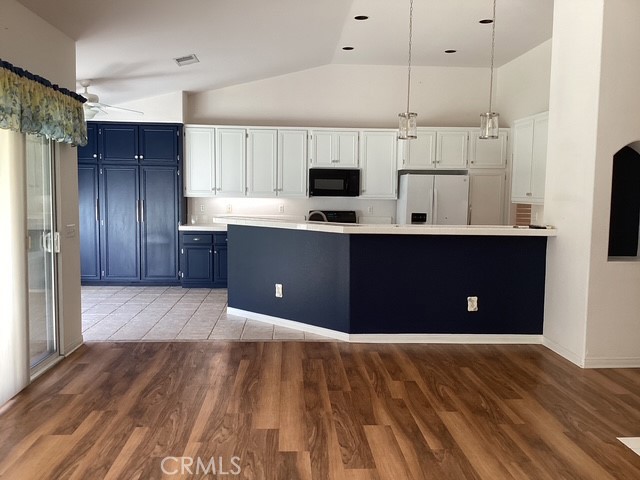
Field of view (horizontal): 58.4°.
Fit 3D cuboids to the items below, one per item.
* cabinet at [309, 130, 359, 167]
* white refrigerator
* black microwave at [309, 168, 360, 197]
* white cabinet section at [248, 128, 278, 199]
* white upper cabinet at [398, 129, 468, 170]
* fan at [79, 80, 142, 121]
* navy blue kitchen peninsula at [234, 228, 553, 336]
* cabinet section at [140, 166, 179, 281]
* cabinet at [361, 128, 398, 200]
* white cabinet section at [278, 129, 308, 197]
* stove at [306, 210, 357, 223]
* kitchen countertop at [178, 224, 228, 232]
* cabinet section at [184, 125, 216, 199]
[{"bbox_3d":[0.203,-1.377,8.673,0.765,0.585,0.330,0,5,-3],"label":"cabinet"},{"bbox_3d":[1.663,-0.120,8.614,0.903,1.691,0.770,0,5,-3],"label":"white refrigerator"},{"bbox_3d":[0.208,-0.862,8.683,0.747,0.412,0.400,0,5,-3],"label":"black microwave"},{"bbox_3d":[-0.871,-1.167,8.737,0.460,1.033,0.320,0,5,-3],"label":"white cabinet section"},{"bbox_3d":[1.644,-1.343,8.571,0.969,0.615,0.700,0,5,-3],"label":"white upper cabinet"},{"bbox_3d":[-2.664,-1.591,6.547,1.300,0.445,1.300,0,5,-3],"label":"fan"},{"bbox_3d":[0.535,0.396,6.097,3.150,1.030,1.440,0,5,-3],"label":"navy blue kitchen peninsula"},{"bbox_3d":[-2.373,-0.253,8.671,0.540,1.690,0.500,0,5,-3],"label":"cabinet section"},{"bbox_3d":[0.869,-1.145,8.731,0.566,1.053,0.330,0,5,-3],"label":"cabinet"},{"bbox_3d":[-0.410,-1.163,8.763,0.464,1.033,0.320,0,5,-3],"label":"white cabinet section"},{"bbox_3d":[0.203,0.139,8.620,0.760,1.135,0.680,0,5,-3],"label":"stove"},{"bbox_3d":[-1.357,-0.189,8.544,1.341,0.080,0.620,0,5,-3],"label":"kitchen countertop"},{"bbox_3d":[-1.792,-1.174,8.685,0.457,1.033,0.320,0,5,-3],"label":"cabinet section"}]

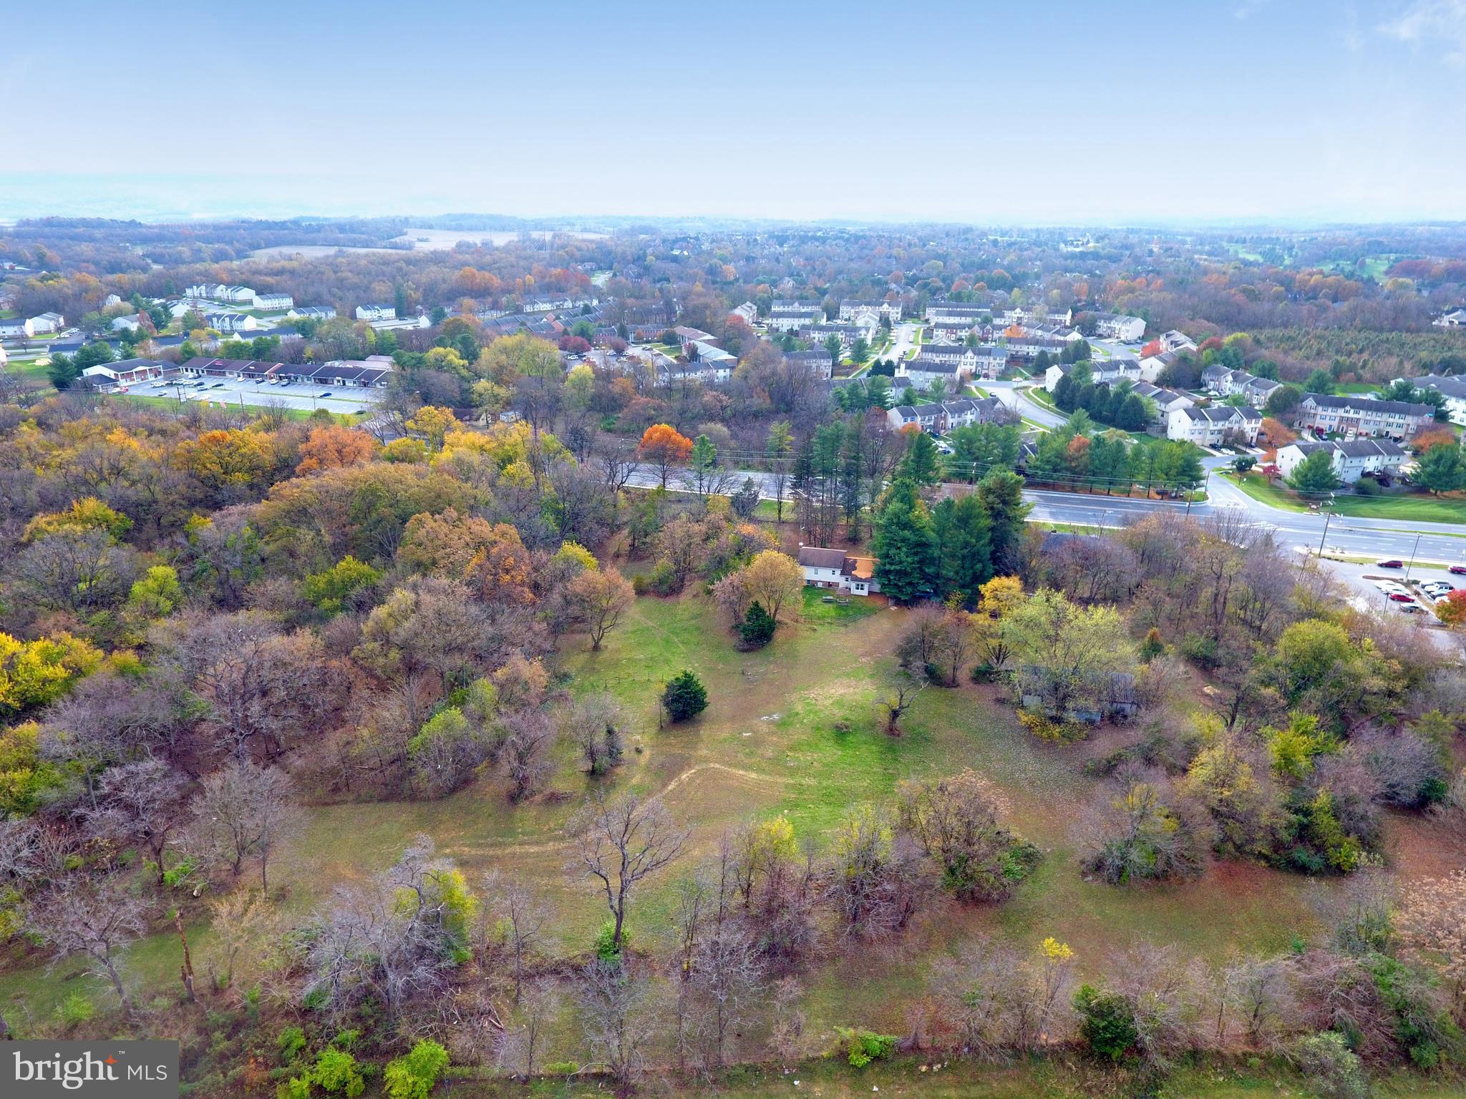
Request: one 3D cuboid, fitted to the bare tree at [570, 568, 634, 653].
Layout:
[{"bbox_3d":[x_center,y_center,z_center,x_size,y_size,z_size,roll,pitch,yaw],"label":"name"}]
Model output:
[{"bbox_3d":[-23.710,11.010,149.420,11.480,14.560,10.910,0,21,0],"label":"bare tree"}]

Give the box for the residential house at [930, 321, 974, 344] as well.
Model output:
[{"bbox_3d":[128.270,-124.750,488.640,23.500,10.380,10.630,5,22,13],"label":"residential house"}]

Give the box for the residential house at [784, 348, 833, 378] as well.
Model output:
[{"bbox_3d":[32.840,-82.390,375.880,21.040,10.800,11.000,-1,21,-3],"label":"residential house"}]

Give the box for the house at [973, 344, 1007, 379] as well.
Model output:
[{"bbox_3d":[118.900,-87.890,393.690,14.100,11.250,10.690,5,22,13],"label":"house"}]

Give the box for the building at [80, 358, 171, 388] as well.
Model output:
[{"bbox_3d":[-285.970,-84.200,398.860,23.500,8.000,24.500,6,22,14],"label":"building"}]

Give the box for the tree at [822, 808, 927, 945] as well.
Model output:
[{"bbox_3d":[15.309,35.156,90.561,10.800,14.500,10.800,0,21,0],"label":"tree"}]

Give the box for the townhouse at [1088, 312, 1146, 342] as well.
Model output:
[{"bbox_3d":[213.872,-124.176,468.756,8.900,11.500,38.000,-3,22,-8],"label":"townhouse"}]

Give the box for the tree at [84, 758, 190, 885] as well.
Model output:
[{"bbox_3d":[-63.710,30.520,91.780,9.800,14.900,9.800,0,22,0],"label":"tree"}]

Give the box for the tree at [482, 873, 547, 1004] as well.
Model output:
[{"bbox_3d":[-20.980,37.520,81.110,6.130,14.990,5.820,0,21,0],"label":"tree"}]

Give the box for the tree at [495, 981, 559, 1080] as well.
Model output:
[{"bbox_3d":[-18.233,43.146,75.226,5.700,10.800,5.700,0,21,0],"label":"tree"}]

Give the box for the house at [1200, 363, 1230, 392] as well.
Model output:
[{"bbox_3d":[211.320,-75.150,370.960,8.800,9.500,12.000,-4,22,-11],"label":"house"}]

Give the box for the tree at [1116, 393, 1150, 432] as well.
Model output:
[{"bbox_3d":[142.080,-48.520,300.000,10.730,11.640,10.200,0,21,0],"label":"tree"}]

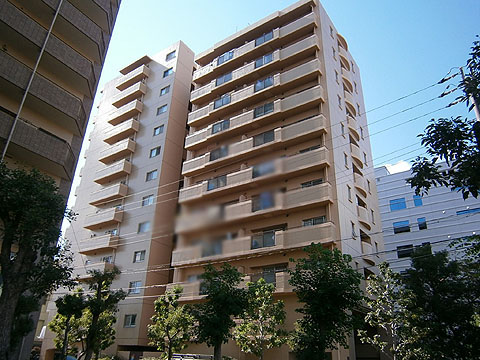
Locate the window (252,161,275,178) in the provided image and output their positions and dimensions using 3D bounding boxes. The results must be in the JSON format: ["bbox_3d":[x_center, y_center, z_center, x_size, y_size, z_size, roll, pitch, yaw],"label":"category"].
[{"bbox_3d":[1.771,-0.785,27.592,1.970,0.880,0.100,-15,-32,31],"label":"window"}]

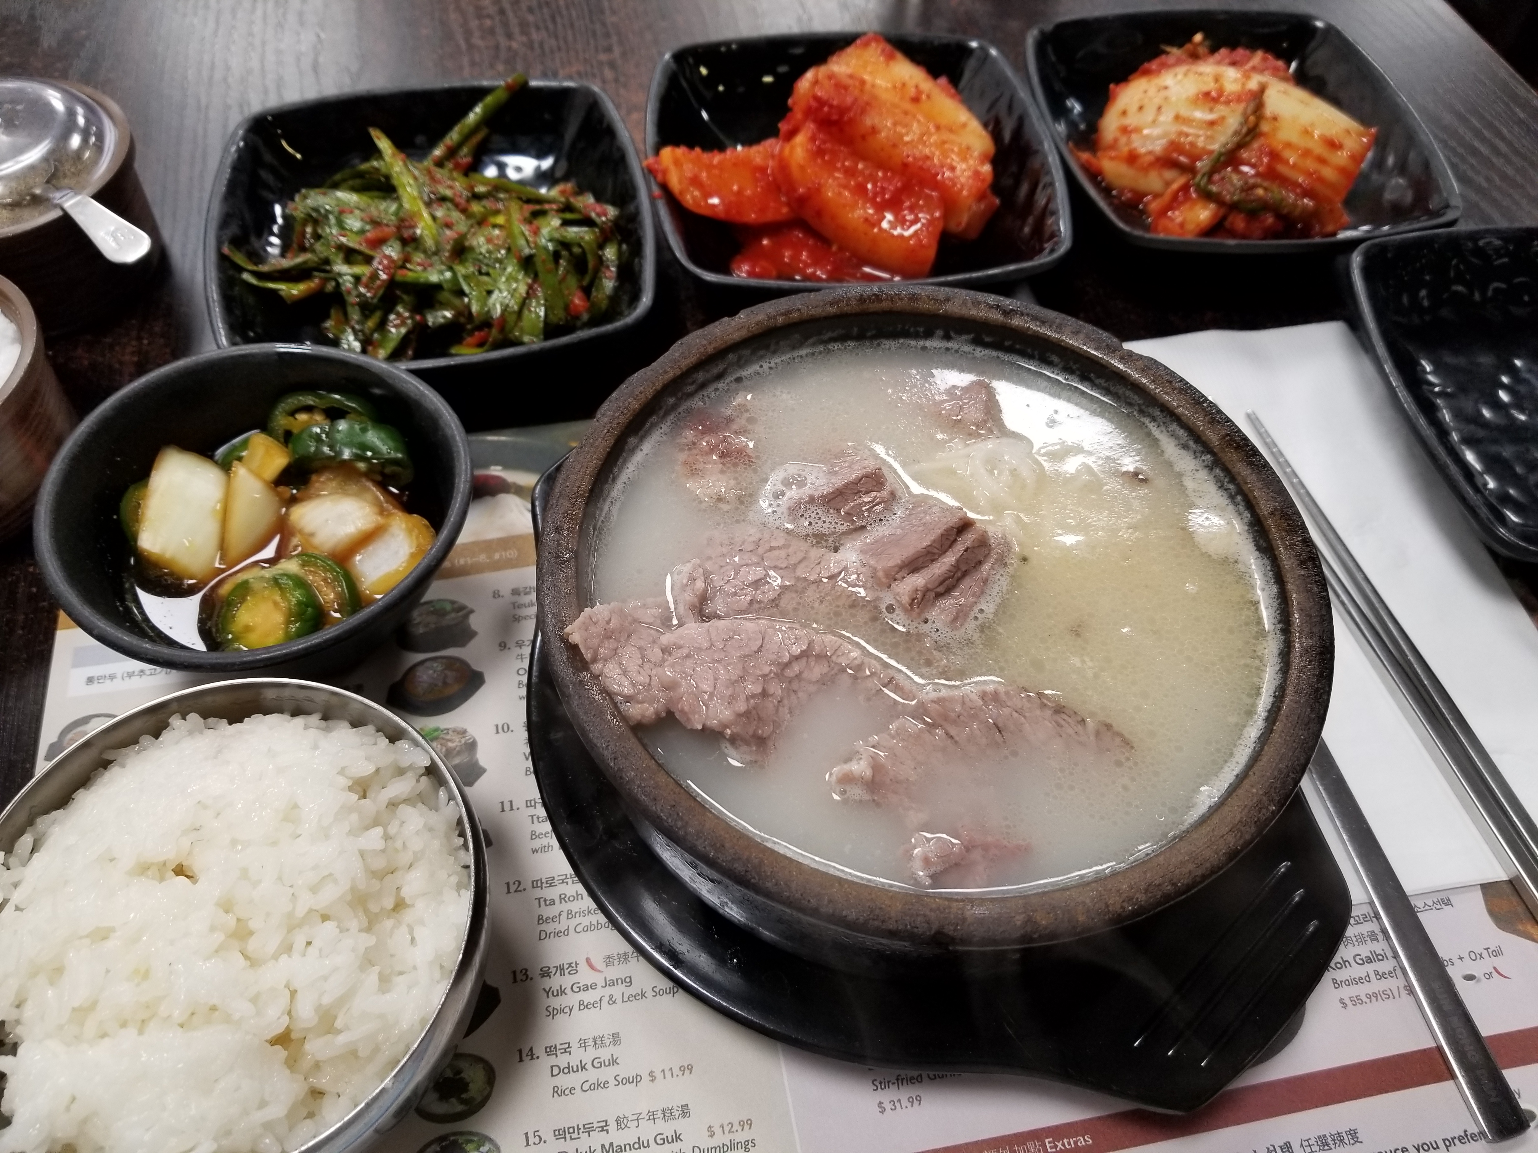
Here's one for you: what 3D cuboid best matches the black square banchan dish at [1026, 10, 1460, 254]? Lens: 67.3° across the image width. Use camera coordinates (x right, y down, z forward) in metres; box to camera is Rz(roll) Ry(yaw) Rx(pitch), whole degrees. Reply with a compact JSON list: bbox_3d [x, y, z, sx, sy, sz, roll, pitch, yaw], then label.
[{"bbox_3d":[0.173,-0.161,0.448,0.143,0.038,0.143,-6,57,-6],"label":"black square banchan dish"}]

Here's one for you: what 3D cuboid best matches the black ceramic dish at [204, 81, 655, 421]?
[{"bbox_3d":[-0.113,-0.112,0.402,0.143,0.038,0.143,-9,57,-9],"label":"black ceramic dish"}]

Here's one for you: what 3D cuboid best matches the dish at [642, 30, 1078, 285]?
[{"bbox_3d":[0.029,-0.144,0.430,0.143,0.038,0.143,-5,57,-6],"label":"dish"}]

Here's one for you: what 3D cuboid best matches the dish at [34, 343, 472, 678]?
[{"bbox_3d":[-0.136,-0.010,0.326,0.109,0.049,0.109,1,56,-2],"label":"dish"}]

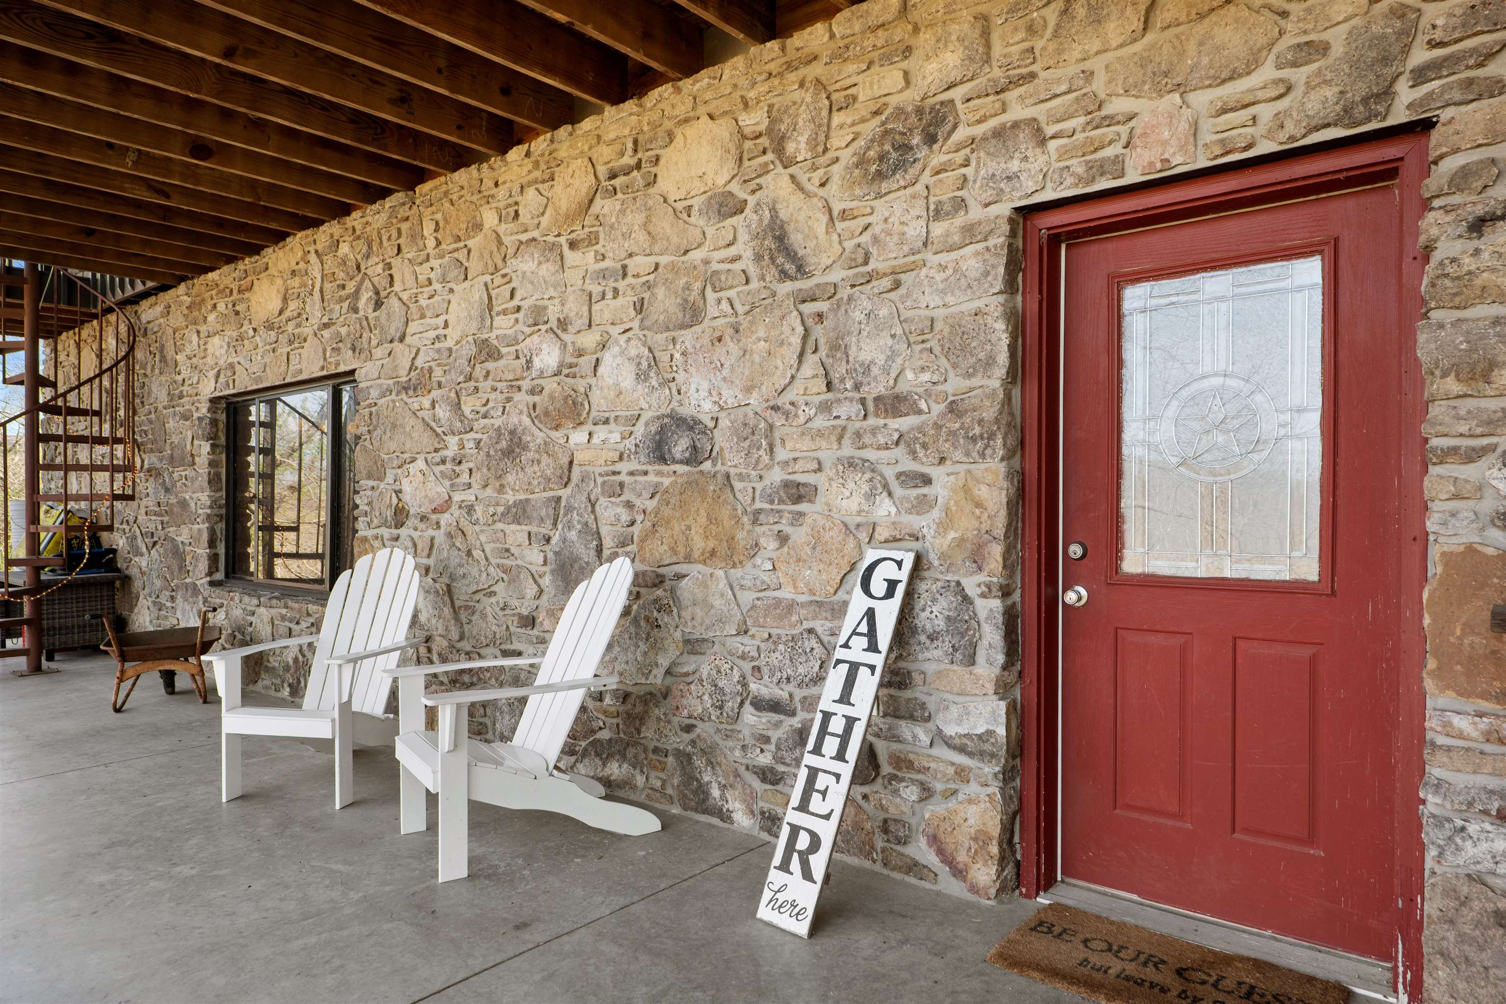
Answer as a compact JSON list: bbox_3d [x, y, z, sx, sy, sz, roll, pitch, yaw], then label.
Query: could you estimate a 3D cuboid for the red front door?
[{"bbox_3d":[1.337,0.190,2.564,0.905,2.030,0.050,0,0,38],"label":"red front door"}]

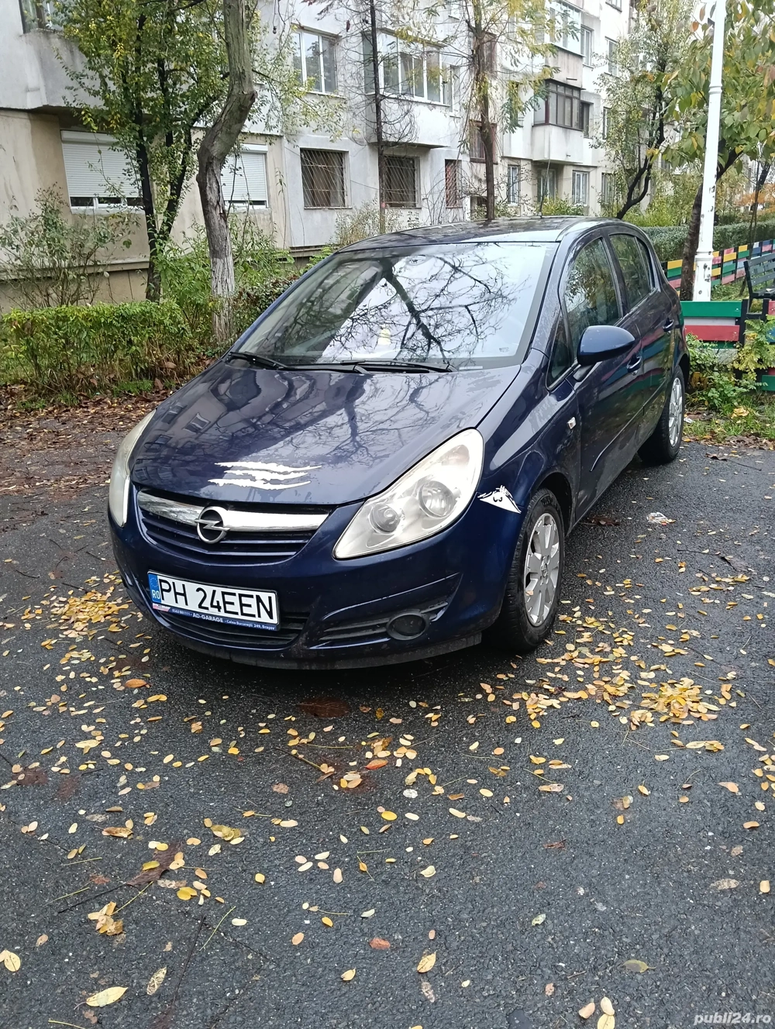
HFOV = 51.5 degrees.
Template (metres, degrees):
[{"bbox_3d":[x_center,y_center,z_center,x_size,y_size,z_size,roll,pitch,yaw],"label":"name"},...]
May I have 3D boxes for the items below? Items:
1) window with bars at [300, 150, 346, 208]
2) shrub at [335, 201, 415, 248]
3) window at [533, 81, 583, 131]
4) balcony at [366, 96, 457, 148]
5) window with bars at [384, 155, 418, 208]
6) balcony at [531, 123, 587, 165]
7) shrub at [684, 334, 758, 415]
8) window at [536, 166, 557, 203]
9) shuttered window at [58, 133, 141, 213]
[{"bbox_3d":[-1.622,-8.717,20.977,0.150,1.420,1.800,9,23,33],"label":"window with bars"},{"bbox_3d":[-0.253,-6.184,18.812,2.100,2.140,1.800,-4,19,0],"label":"shrub"},{"bbox_3d":[6.808,-16.148,31.884,0.700,1.490,3.300,9,23,33],"label":"window"},{"bbox_3d":[0.606,-11.062,22.832,0.800,1.120,3.500,9,23,33],"label":"balcony"},{"bbox_3d":[0.398,-9.881,23.929,0.150,1.400,1.720,9,23,33],"label":"window with bars"},{"bbox_3d":[6.838,-14.844,32.386,0.850,1.300,3.300,9,23,33],"label":"balcony"},{"bbox_3d":[2.528,-1.104,6.161,0.660,0.561,0.550,4,21,22],"label":"shrub"},{"bbox_3d":[6.609,-13.634,33.432,0.150,1.380,1.900,9,23,33],"label":"window"},{"bbox_3d":[-5.394,-6.529,15.379,0.160,1.430,1.680,9,23,33],"label":"shuttered window"}]

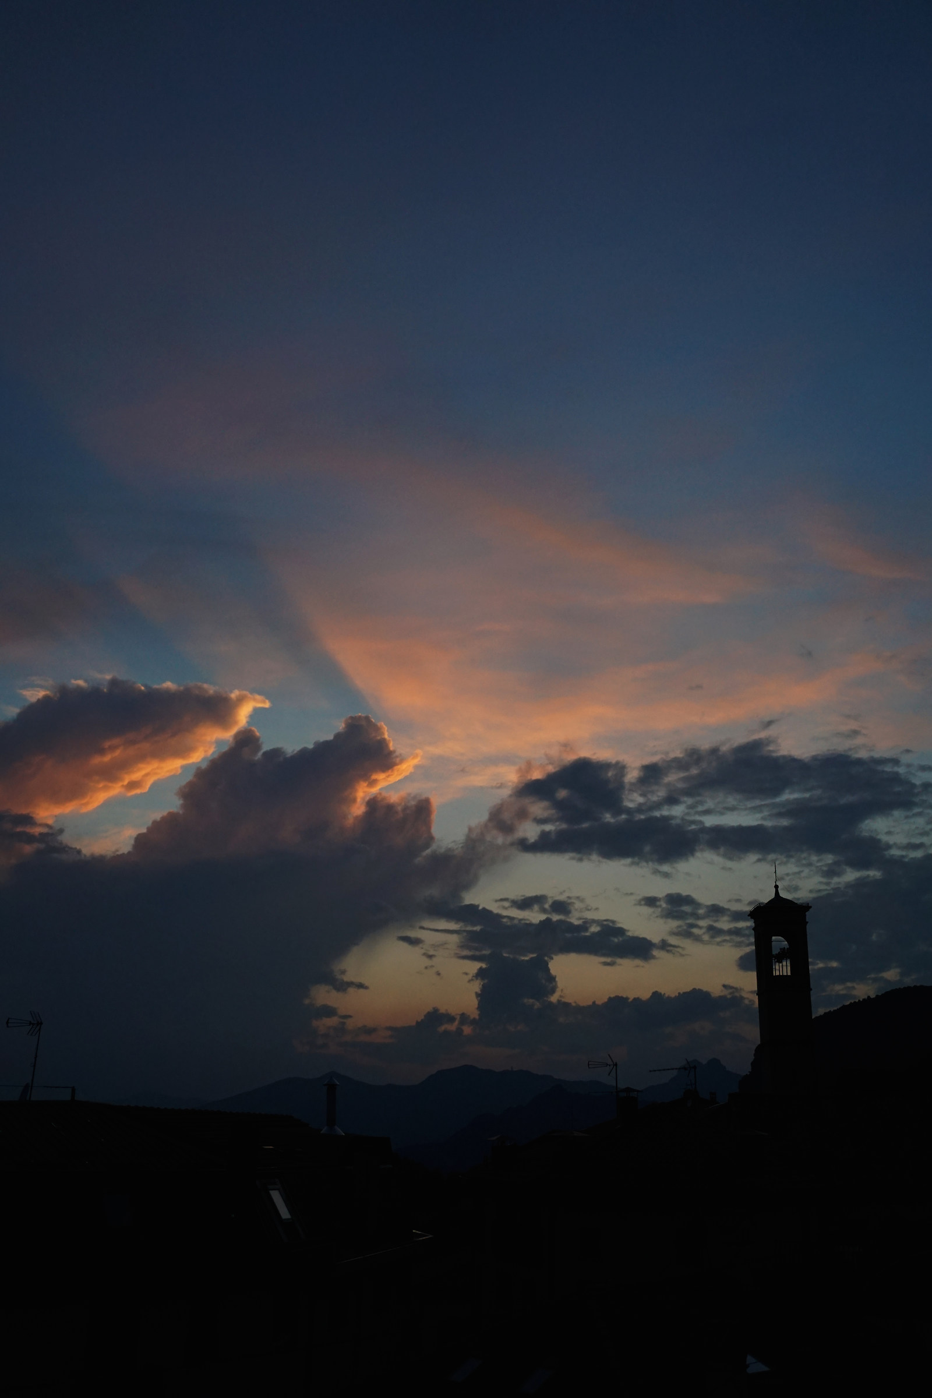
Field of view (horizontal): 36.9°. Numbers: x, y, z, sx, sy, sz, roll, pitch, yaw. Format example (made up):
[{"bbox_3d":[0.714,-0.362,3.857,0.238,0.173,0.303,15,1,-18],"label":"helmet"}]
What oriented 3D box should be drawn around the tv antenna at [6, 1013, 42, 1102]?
[{"bbox_3d":[-11.999,9.723,38.000,0.900,2.362,0.500,-4,-17,12],"label":"tv antenna"}]

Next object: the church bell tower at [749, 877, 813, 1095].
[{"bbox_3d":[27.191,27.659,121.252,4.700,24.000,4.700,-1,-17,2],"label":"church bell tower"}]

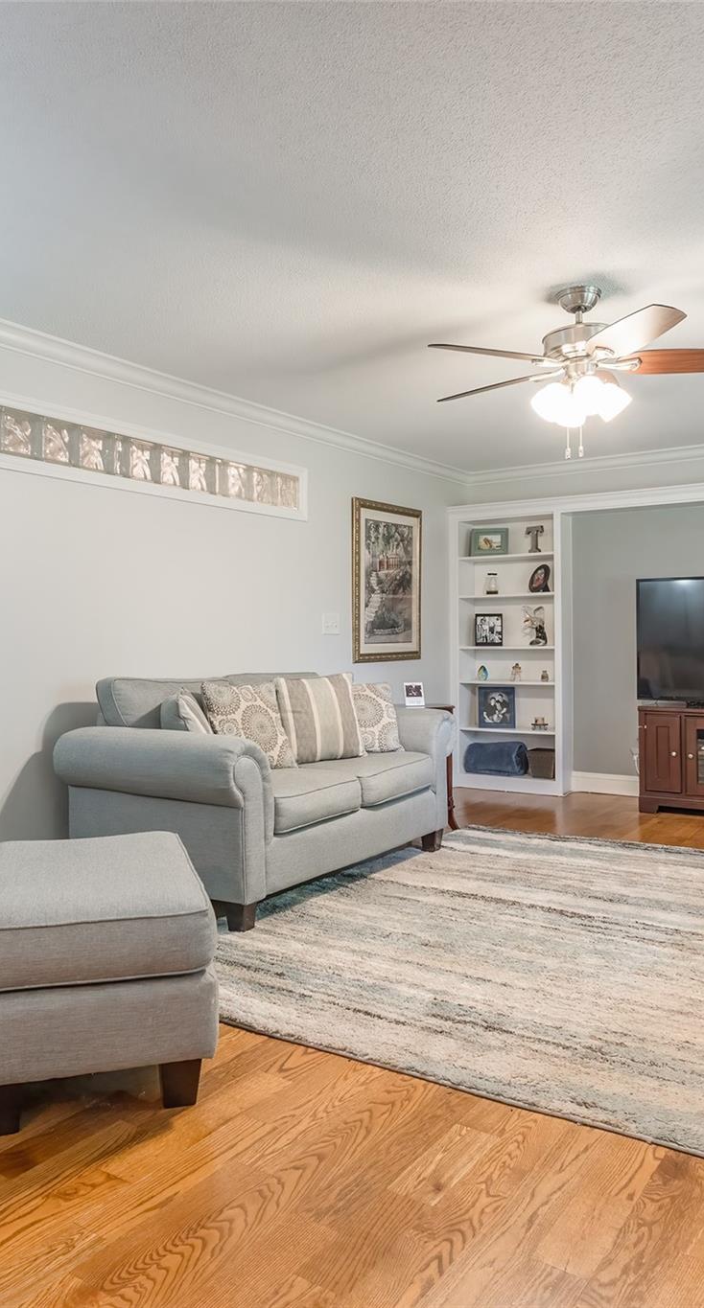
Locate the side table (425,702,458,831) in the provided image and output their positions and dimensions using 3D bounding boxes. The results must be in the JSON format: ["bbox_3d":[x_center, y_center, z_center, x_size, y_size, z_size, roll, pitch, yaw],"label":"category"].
[{"bbox_3d":[0.284,0.689,5.291,0.600,0.730,0.470,0,1,35],"label":"side table"}]

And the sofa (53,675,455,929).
[{"bbox_3d":[-0.341,0.585,4.323,1.000,0.970,1.800,0,1,35],"label":"sofa"}]

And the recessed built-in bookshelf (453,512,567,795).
[{"bbox_3d":[1.208,-0.014,6.607,0.890,2.090,0.300,0,1,32],"label":"recessed built-in bookshelf"}]

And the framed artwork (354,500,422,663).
[{"bbox_3d":[0.261,-0.484,5.986,0.040,1.070,0.840,0,1,35],"label":"framed artwork"}]

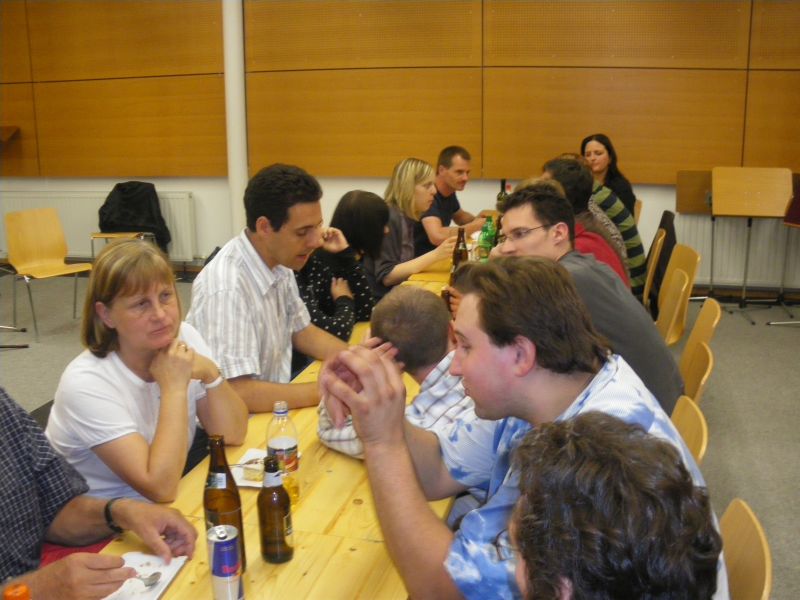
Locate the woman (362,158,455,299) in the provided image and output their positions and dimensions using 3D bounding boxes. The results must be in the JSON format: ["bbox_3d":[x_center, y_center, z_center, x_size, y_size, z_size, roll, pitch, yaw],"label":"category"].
[{"bbox_3d":[0.018,-0.015,3.947,0.700,1.270,0.480,1,14,7],"label":"woman"}]

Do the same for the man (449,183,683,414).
[{"bbox_3d":[0.493,0.316,2.529,0.760,1.300,0.530,3,15,12],"label":"man"}]

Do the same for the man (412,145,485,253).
[{"bbox_3d":[0.256,-0.254,4.844,0.760,1.280,0.520,4,14,17],"label":"man"}]

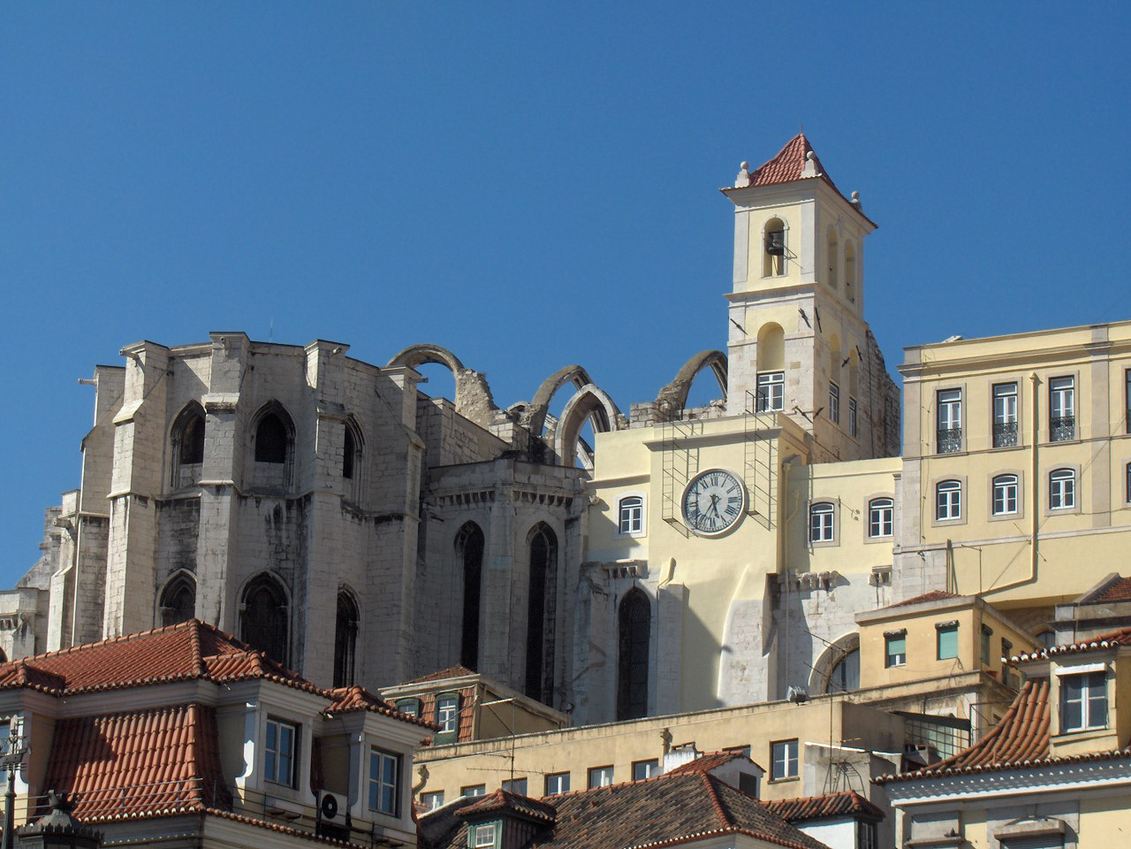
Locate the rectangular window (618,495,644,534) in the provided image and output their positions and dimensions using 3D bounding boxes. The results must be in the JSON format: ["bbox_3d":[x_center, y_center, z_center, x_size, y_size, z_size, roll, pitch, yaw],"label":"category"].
[{"bbox_3d":[2.803,3.947,164.982,1.200,1.680,0.300,-6,-17,26],"label":"rectangular window"}]

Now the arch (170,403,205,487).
[{"bbox_3d":[-15.436,0.857,157.693,1.950,3.700,0.600,-6,-17,26],"label":"arch"}]

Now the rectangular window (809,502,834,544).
[{"bbox_3d":[11.229,4.320,166.655,1.120,1.850,0.250,-6,-19,25],"label":"rectangular window"}]

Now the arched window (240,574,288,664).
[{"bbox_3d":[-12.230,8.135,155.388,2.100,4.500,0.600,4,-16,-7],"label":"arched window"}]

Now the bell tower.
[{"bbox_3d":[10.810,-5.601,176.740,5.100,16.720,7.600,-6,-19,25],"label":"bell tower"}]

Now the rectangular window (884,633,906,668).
[{"bbox_3d":[12.510,8.569,145.101,0.950,1.180,0.250,-11,-20,39],"label":"rectangular window"}]

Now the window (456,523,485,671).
[{"bbox_3d":[-4.250,8.348,170.610,1.500,8.200,0.600,-6,-19,25],"label":"window"}]

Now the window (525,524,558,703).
[{"bbox_3d":[-1.215,8.377,170.334,1.600,8.200,0.600,8,-18,-19],"label":"window"}]

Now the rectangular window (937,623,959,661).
[{"bbox_3d":[15.508,8.791,154.574,1.050,1.550,0.250,-11,-21,37],"label":"rectangular window"}]

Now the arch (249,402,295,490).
[{"bbox_3d":[-12.061,0.891,157.400,1.850,3.750,0.600,4,-16,-7],"label":"arch"}]

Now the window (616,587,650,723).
[{"bbox_3d":[3.082,10.339,169.171,1.600,6.300,0.600,-6,-19,25],"label":"window"}]

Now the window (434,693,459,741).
[{"bbox_3d":[-4.326,10.775,140.194,1.150,1.750,0.300,-11,-20,39],"label":"window"}]

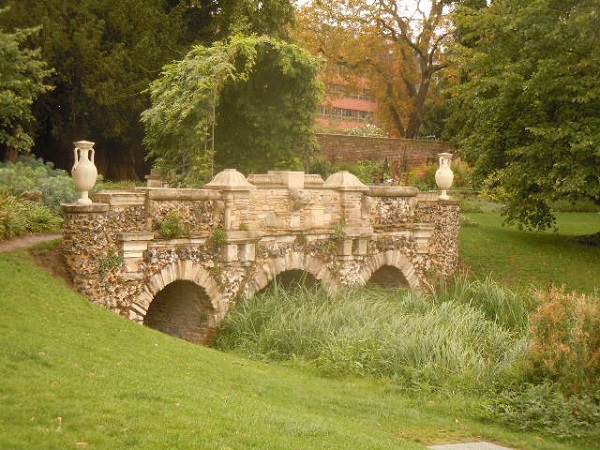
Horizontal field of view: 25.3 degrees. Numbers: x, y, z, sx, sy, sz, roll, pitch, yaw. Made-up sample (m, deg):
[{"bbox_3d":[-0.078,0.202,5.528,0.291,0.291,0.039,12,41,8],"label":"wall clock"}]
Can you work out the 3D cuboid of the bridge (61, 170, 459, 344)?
[{"bbox_3d":[-0.993,0.545,27.461,2.900,3.290,11.780,1,2,39],"label":"bridge"}]

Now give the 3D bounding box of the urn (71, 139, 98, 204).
[{"bbox_3d":[-3.625,-0.880,22.451,0.430,1.080,0.440,0,2,0],"label":"urn"}]

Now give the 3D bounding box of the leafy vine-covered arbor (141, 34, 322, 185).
[{"bbox_3d":[-1.470,-2.080,29.000,2.600,3.600,3.000,2,2,44],"label":"leafy vine-covered arbor"}]

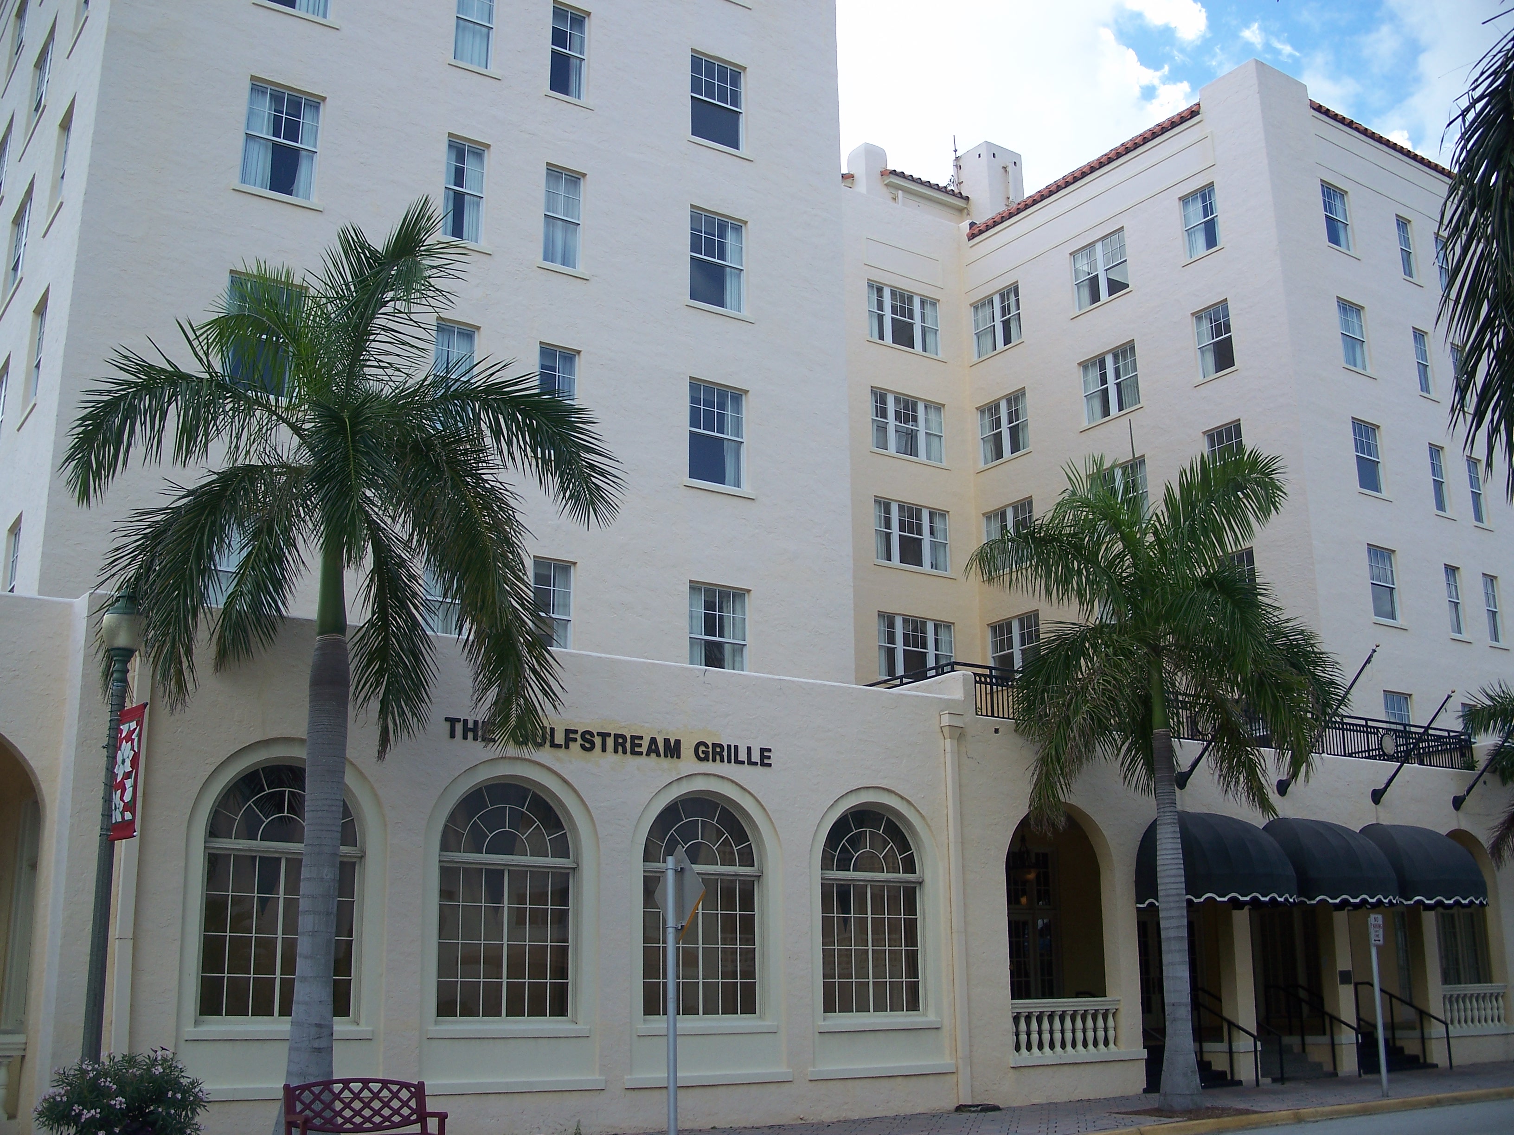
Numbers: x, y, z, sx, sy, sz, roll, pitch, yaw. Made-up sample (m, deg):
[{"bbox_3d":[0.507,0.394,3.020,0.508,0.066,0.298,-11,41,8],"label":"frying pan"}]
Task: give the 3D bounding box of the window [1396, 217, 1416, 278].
[{"bbox_3d":[17.351,-8.557,43.281,0.650,1.770,0.150,10,-19,-34],"label":"window"}]

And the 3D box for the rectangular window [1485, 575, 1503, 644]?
[{"bbox_3d":[18.996,1.068,41.752,0.650,1.770,0.150,10,-19,-34],"label":"rectangular window"}]

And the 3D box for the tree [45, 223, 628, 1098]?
[{"bbox_3d":[-4.726,0.911,18.152,6.000,10.950,5.700,-1,-15,0],"label":"tree"}]

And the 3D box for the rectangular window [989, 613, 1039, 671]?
[{"bbox_3d":[7.429,2.341,46.118,0.150,1.820,2.050,10,-18,-33],"label":"rectangular window"}]

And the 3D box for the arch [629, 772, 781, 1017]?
[{"bbox_3d":[-0.671,4.262,20.863,2.320,3.192,0.300,9,-18,-34],"label":"arch"}]

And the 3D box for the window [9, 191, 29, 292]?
[{"bbox_3d":[-12.572,-5.557,27.736,0.120,1.679,2.044,9,-18,-33],"label":"window"}]

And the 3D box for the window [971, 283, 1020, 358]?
[{"bbox_3d":[7.295,-7.387,48.783,0.150,1.820,2.050,10,-18,-33],"label":"window"}]

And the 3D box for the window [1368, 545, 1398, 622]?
[{"bbox_3d":[14.423,0.354,37.304,1.111,1.740,0.150,9,-18,-34],"label":"window"}]

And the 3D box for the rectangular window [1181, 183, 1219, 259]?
[{"bbox_3d":[10.957,-8.546,39.977,0.150,1.740,1.107,9,-18,-34],"label":"rectangular window"}]

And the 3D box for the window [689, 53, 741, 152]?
[{"bbox_3d":[-0.761,-8.446,29.393,1.148,1.679,0.120,9,-18,-33],"label":"window"}]

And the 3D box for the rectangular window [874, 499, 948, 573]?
[{"bbox_3d":[4.182,-0.869,44.011,2.569,1.740,0.150,9,-18,-34],"label":"rectangular window"}]

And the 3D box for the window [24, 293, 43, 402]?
[{"bbox_3d":[-10.592,-3.217,23.961,0.120,1.679,1.169,9,-18,-33],"label":"window"}]

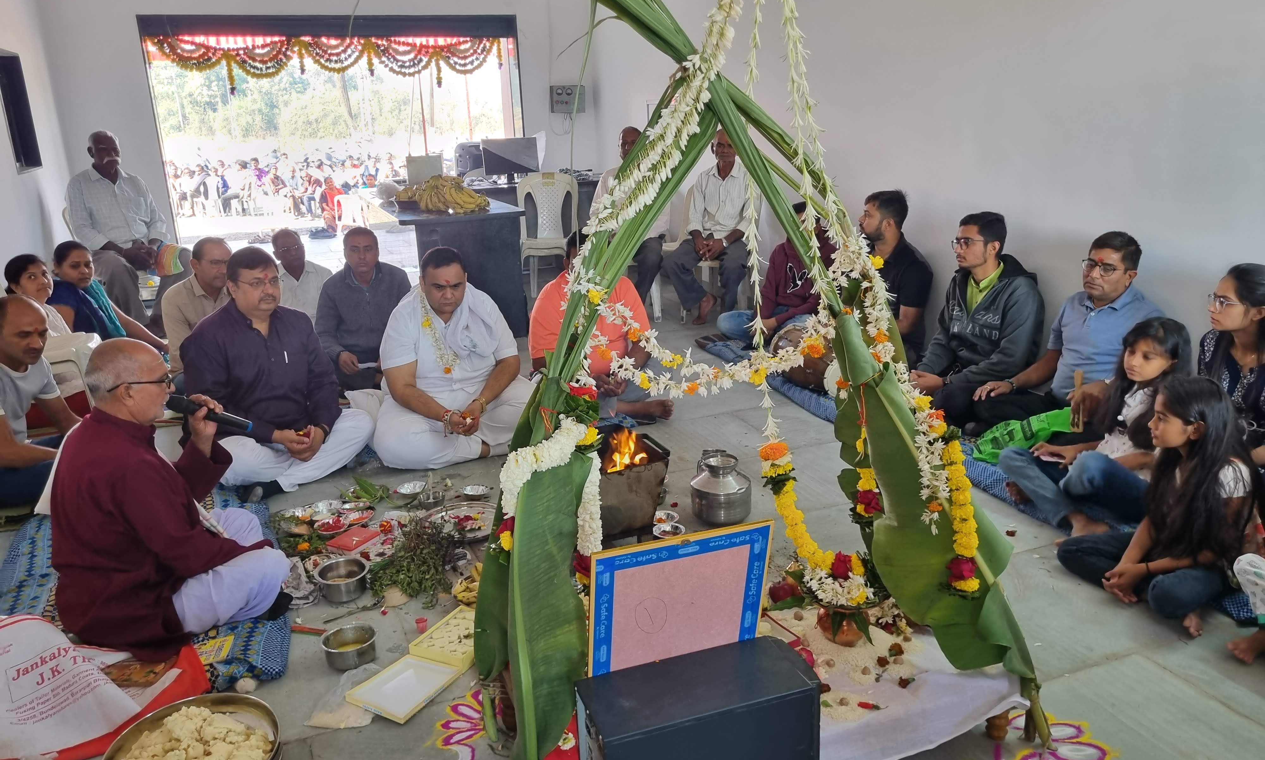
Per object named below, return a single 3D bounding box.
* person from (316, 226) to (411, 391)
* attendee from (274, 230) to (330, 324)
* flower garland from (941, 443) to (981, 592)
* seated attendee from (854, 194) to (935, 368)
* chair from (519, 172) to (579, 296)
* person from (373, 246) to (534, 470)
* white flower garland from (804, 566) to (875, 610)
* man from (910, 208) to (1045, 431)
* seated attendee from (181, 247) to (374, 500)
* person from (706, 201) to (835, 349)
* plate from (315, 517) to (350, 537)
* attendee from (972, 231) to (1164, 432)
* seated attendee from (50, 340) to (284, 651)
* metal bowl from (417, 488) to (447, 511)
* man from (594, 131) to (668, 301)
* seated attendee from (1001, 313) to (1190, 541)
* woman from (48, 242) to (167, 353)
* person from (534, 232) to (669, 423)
[{"bbox_3d":[-1.229,-0.262,4.424,0.620,0.870,0.600,-8,18,-19],"label":"person"},{"bbox_3d":[-1.714,-0.378,5.024,0.630,0.830,0.640,-10,17,-25],"label":"attendee"},{"bbox_3d":[0.678,0.282,1.960,0.080,0.340,0.080,-2,16,0],"label":"flower garland"},{"bbox_3d":[1.137,-0.410,4.566,0.680,0.920,0.600,-9,18,-21],"label":"seated attendee"},{"bbox_3d":[-0.640,-1.093,7.271,0.460,0.890,0.510,-4,16,-6],"label":"chair"},{"bbox_3d":[-0.735,-0.135,3.920,0.770,0.820,0.720,-8,17,-20],"label":"person"},{"bbox_3d":[0.464,0.469,2.140,0.160,0.070,0.130,-2,16,0],"label":"white flower garland"},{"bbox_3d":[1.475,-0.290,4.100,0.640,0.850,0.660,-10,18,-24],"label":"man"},{"bbox_3d":[-1.374,-0.055,3.725,0.720,0.900,0.620,-15,22,-37],"label":"seated attendee"},{"bbox_3d":[0.859,-0.562,5.236,0.660,0.830,0.600,5,19,22],"label":"person"},{"bbox_3d":[-1.001,0.492,3.164,0.120,0.035,0.120,-2,16,1],"label":"plate"},{"bbox_3d":[1.739,-0.172,3.771,0.660,0.830,0.730,-12,19,-31],"label":"attendee"},{"bbox_3d":[-1.315,0.260,2.690,0.660,0.810,0.680,-9,18,-22],"label":"seated attendee"},{"bbox_3d":[-0.710,0.428,3.362,0.100,0.050,0.100,-2,16,0],"label":"metal bowl"},{"bbox_3d":[0.030,-1.046,6.341,0.520,1.250,0.820,-5,16,-8],"label":"man"},{"bbox_3d":[1.520,0.148,3.103,0.620,0.700,0.500,-10,19,-25],"label":"seated attendee"},{"bbox_3d":[-2.760,-0.320,4.920,0.650,0.780,0.600,11,21,37],"label":"woman"},{"bbox_3d":[-0.179,-0.282,4.452,0.720,0.830,0.660,-5,16,-8],"label":"person"}]

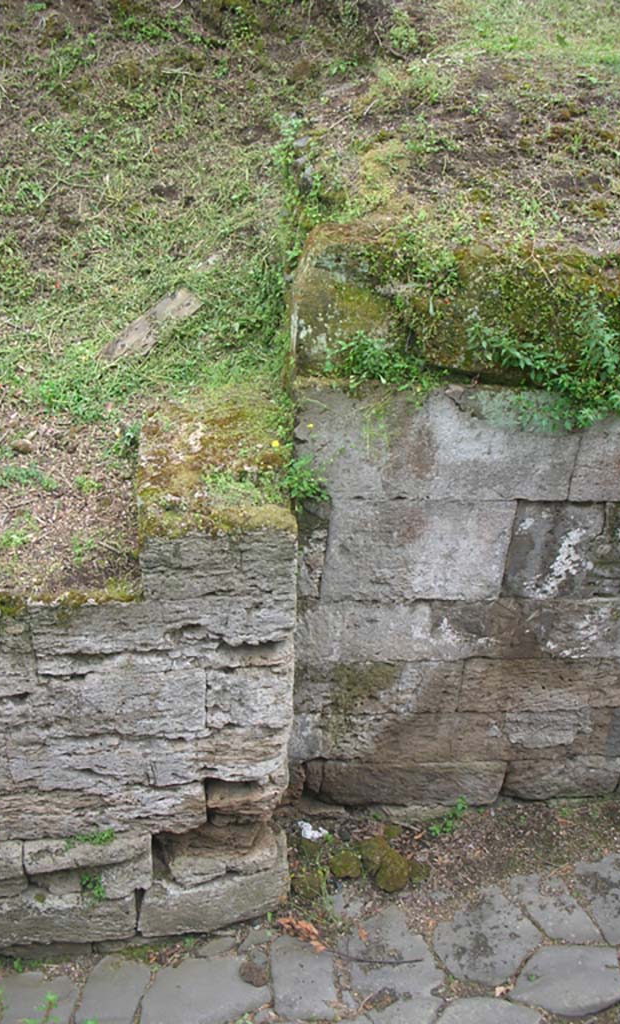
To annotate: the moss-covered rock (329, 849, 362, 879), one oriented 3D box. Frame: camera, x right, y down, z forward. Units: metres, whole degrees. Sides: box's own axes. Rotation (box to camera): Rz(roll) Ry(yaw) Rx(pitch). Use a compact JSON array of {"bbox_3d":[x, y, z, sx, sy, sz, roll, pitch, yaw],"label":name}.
[{"bbox_3d":[0.160,1.582,4.660,0.150,0.115,0.140,3,25,0],"label":"moss-covered rock"}]

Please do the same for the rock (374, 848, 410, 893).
[{"bbox_3d":[0.365,1.588,4.586,0.165,0.150,0.190,3,25,0],"label":"rock"}]

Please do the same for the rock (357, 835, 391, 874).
[{"bbox_3d":[0.296,1.553,4.681,0.165,0.140,0.170,3,25,0],"label":"rock"}]

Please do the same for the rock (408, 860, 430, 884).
[{"bbox_3d":[0.482,1.602,4.602,0.115,0.090,0.110,3,25,0],"label":"rock"}]

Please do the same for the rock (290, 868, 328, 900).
[{"bbox_3d":[-0.002,1.638,4.553,0.165,0.120,0.150,3,25,0],"label":"rock"}]

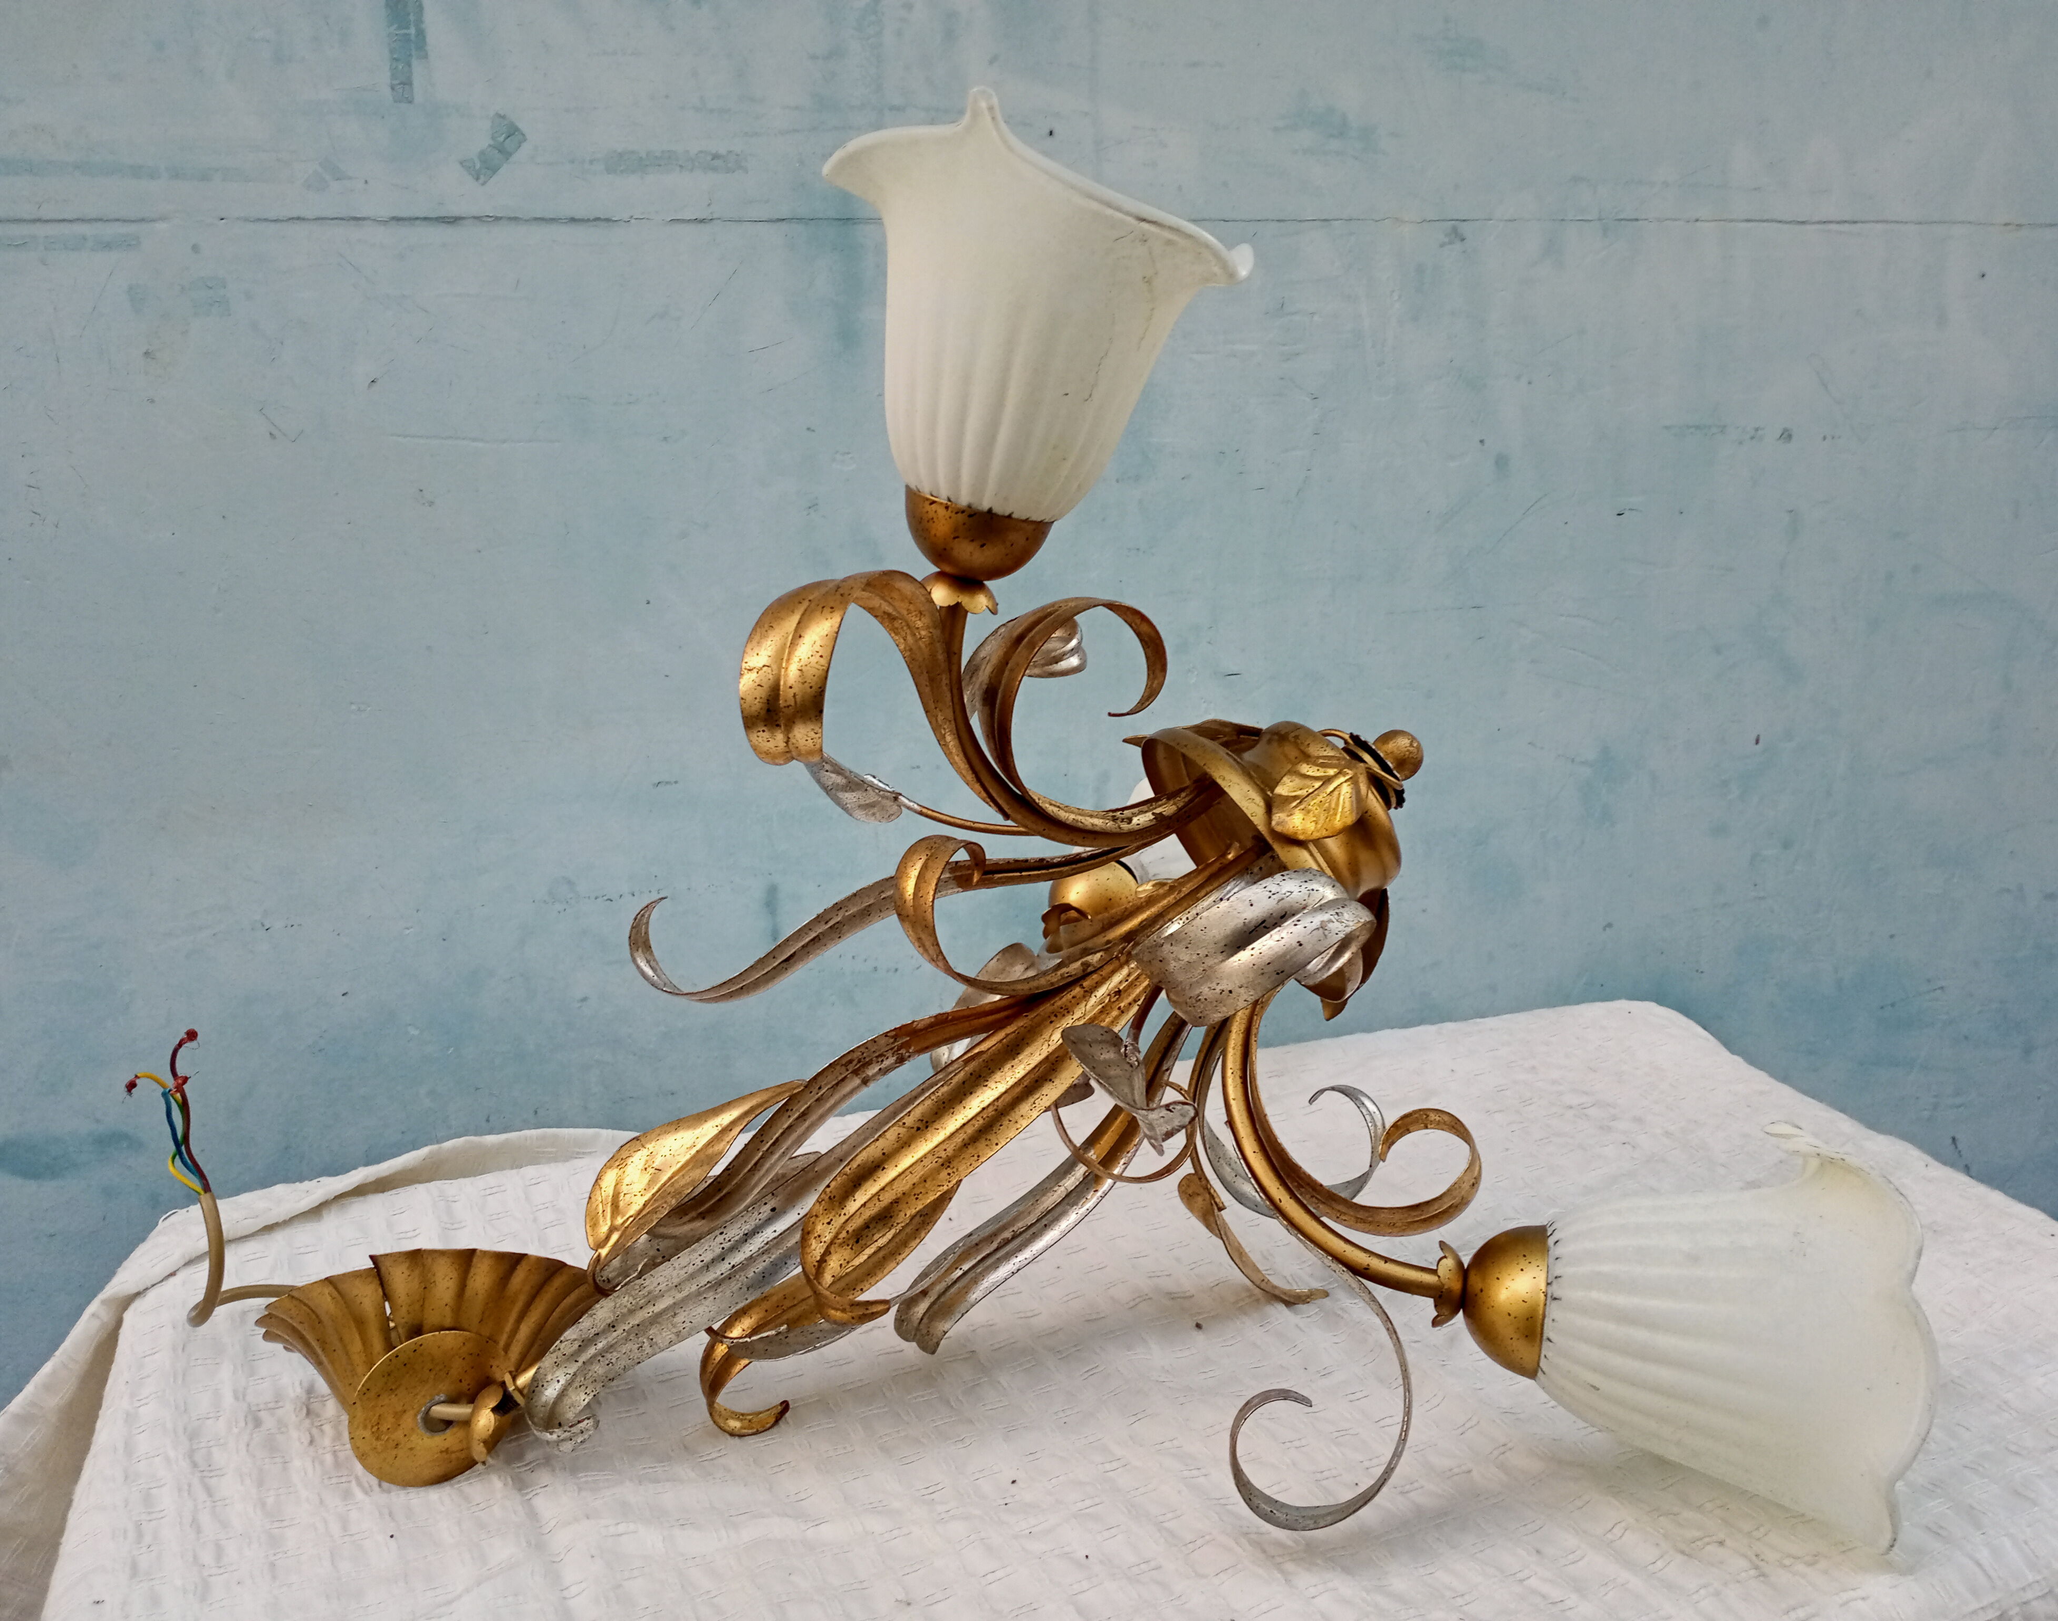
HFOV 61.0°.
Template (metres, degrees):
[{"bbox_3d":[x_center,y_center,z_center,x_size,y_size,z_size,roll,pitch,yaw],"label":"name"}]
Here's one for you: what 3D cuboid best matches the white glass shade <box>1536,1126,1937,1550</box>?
[{"bbox_3d":[0.239,0.184,0.621,0.116,0.145,0.145,6,0,13],"label":"white glass shade"}]

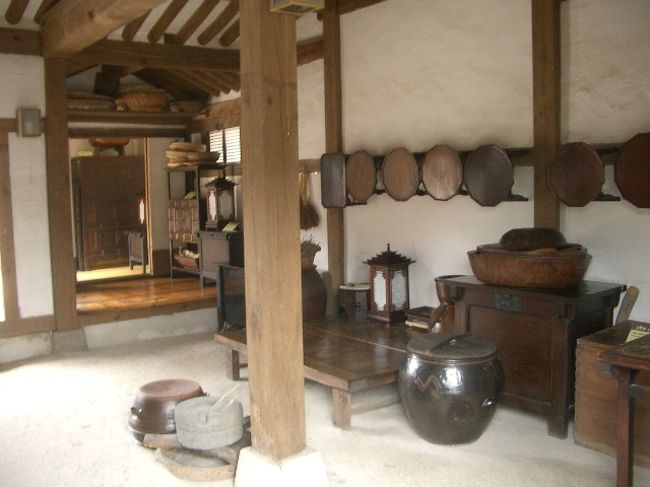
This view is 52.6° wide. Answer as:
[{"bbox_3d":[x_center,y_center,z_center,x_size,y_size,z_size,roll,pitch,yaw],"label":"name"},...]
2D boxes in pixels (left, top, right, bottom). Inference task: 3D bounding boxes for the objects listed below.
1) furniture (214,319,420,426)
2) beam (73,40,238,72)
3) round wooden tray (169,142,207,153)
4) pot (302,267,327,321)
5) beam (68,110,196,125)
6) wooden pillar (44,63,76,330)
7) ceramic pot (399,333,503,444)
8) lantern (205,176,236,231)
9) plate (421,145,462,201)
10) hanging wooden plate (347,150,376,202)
[{"bbox_3d":[0.243,0.892,5.138,1.560,0.299,1.672,-5,6,-38],"label":"furniture"},{"bbox_3d":[-1.537,-1.867,6.591,2.146,0.303,0.222,-5,6,-38],"label":"beam"},{"bbox_3d":[-1.746,-1.220,8.339,0.480,0.100,0.480,-1,5,0],"label":"round wooden tray"},{"bbox_3d":[-0.201,0.478,6.141,0.420,0.450,0.420,-1,5,0],"label":"pot"},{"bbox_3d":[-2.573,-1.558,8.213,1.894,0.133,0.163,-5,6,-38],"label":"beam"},{"bbox_3d":[-2.568,-0.453,6.303,0.210,2.560,0.210,-5,6,-36],"label":"wooden pillar"},{"bbox_3d":[0.750,0.865,3.933,0.636,0.537,0.636,-1,5,0],"label":"ceramic pot"},{"bbox_3d":[-1.224,-0.479,7.832,0.300,0.650,0.300,-5,6,-36],"label":"lantern"},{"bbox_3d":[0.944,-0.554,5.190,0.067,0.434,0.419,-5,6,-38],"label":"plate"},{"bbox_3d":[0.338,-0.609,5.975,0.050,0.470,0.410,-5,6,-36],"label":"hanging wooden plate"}]

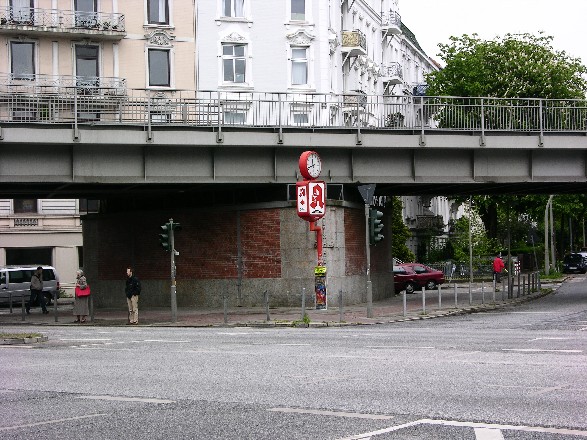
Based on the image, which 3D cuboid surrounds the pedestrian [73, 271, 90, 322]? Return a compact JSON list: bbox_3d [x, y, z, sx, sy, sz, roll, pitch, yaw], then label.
[{"bbox_3d":[-6.602,2.391,37.100,0.420,1.670,0.500,0,-3,-33],"label":"pedestrian"}]

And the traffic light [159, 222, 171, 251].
[{"bbox_3d":[-4.025,0.542,37.200,0.380,0.870,0.290,-1,-2,9],"label":"traffic light"}]

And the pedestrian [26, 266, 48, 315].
[{"bbox_3d":[-9.548,2.639,44.300,0.760,1.770,0.520,-2,-2,15],"label":"pedestrian"}]

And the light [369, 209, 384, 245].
[{"bbox_3d":[2.670,0.237,38.000,0.470,1.120,0.380,-1,-2,-12],"label":"light"}]

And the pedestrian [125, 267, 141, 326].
[{"bbox_3d":[-4.962,2.328,36.600,0.340,1.790,0.500,1,-3,-44],"label":"pedestrian"}]

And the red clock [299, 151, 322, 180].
[{"bbox_3d":[0.634,-2.028,44.000,0.300,1.020,1.020,-3,-3,35],"label":"red clock"}]

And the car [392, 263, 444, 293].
[{"bbox_3d":[5.792,2.878,59.000,1.700,1.380,4.200,-3,-3,34],"label":"car"}]

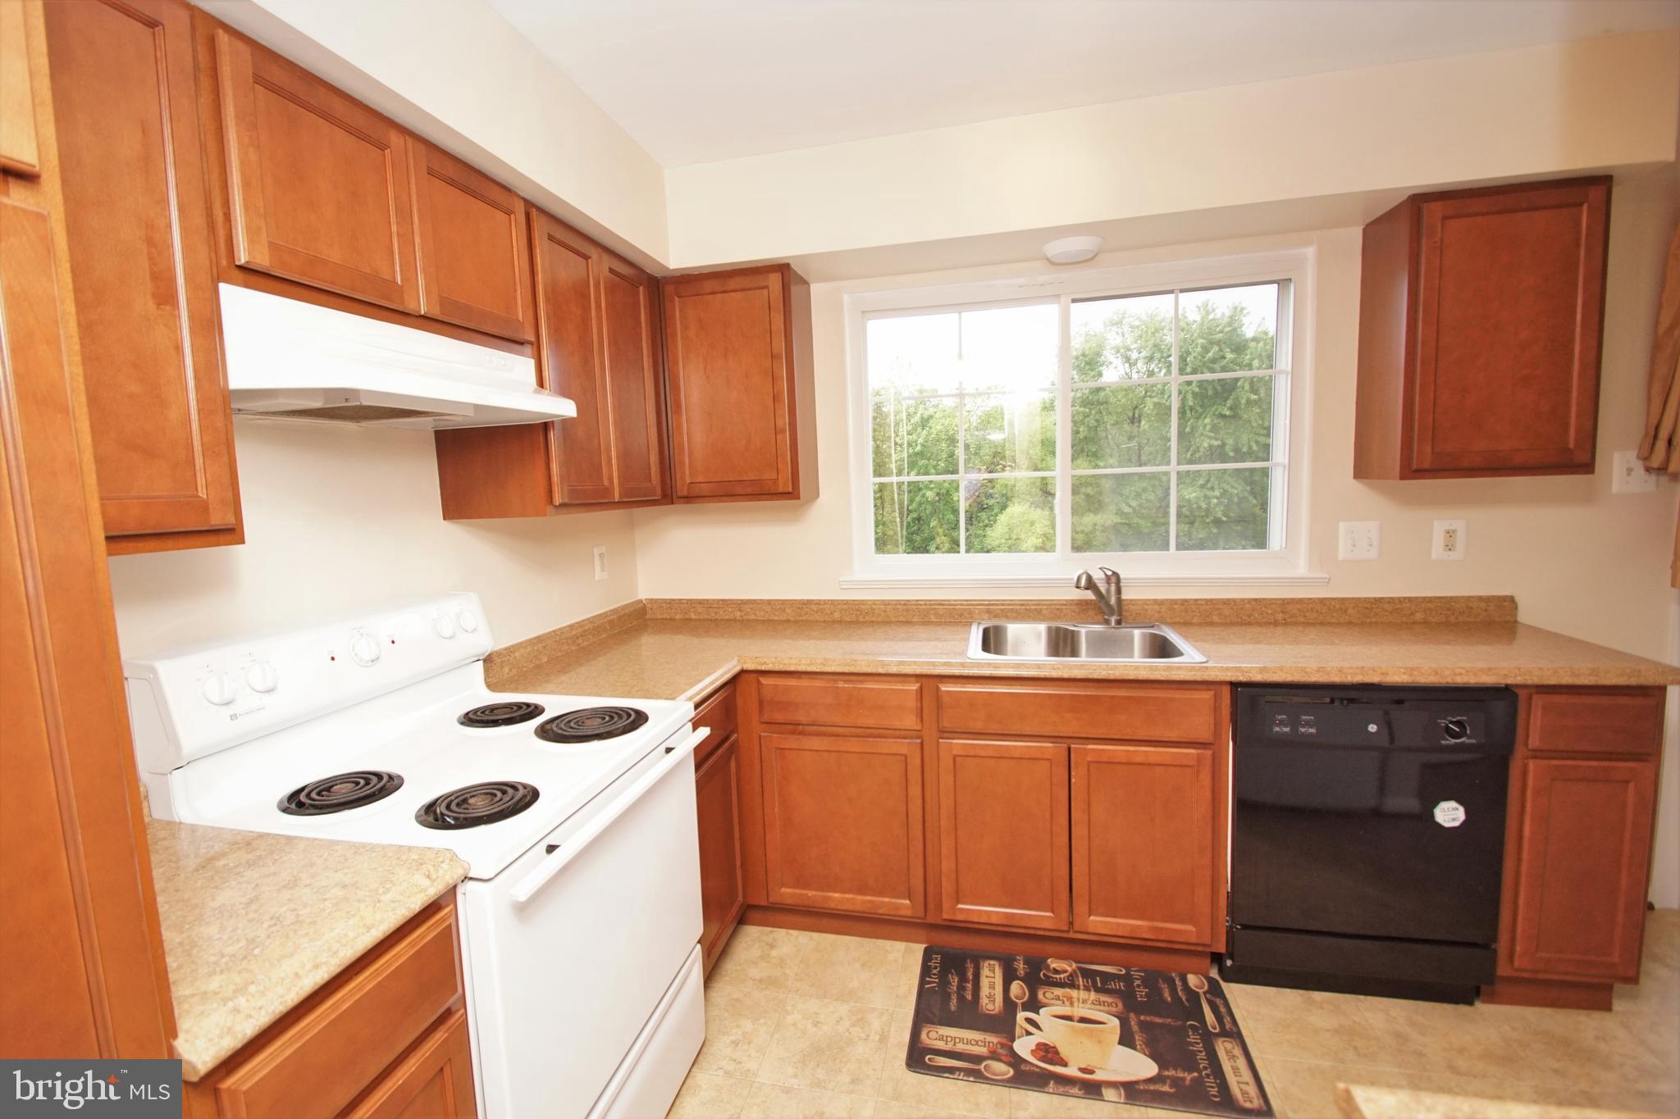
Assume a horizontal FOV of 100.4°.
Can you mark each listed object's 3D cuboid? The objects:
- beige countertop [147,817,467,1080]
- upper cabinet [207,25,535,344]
[{"bbox_3d":[-0.912,0.478,0.926,0.660,0.044,0.355,-1,6,13],"label":"beige countertop"},{"bbox_3d":[-0.993,-0.644,1.408,0.328,0.386,0.740,-1,6,13],"label":"upper cabinet"}]

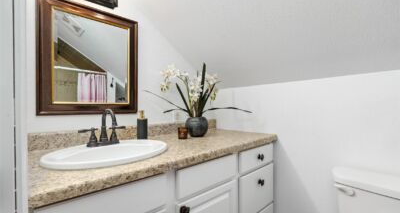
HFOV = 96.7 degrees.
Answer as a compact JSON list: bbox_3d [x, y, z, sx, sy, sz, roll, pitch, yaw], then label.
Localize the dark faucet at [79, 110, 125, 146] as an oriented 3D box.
[{"bbox_3d":[-0.479,0.108,0.908,0.239,0.184,0.161,0,0,-42],"label":"dark faucet"}]

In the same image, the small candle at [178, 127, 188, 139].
[{"bbox_3d":[-0.108,0.176,1.168,0.068,0.070,0.068,0,0,0],"label":"small candle"}]

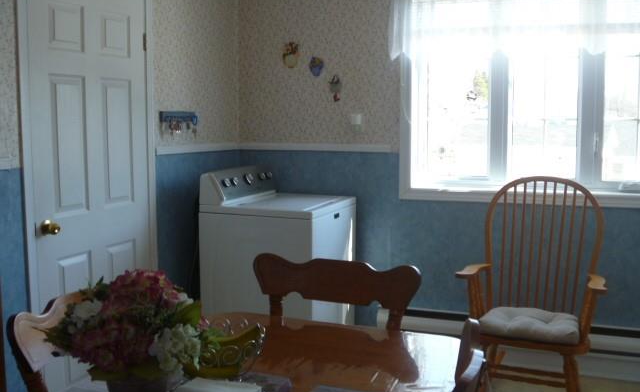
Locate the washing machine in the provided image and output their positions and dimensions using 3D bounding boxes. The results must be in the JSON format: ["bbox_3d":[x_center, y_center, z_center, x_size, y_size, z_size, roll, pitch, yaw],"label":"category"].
[{"bbox_3d":[-0.223,0.394,3.736,0.680,1.100,0.690,3,7,22],"label":"washing machine"}]

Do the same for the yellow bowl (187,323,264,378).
[{"bbox_3d":[-0.224,0.385,1.585,0.210,0.110,0.210,0,6,0],"label":"yellow bowl"}]

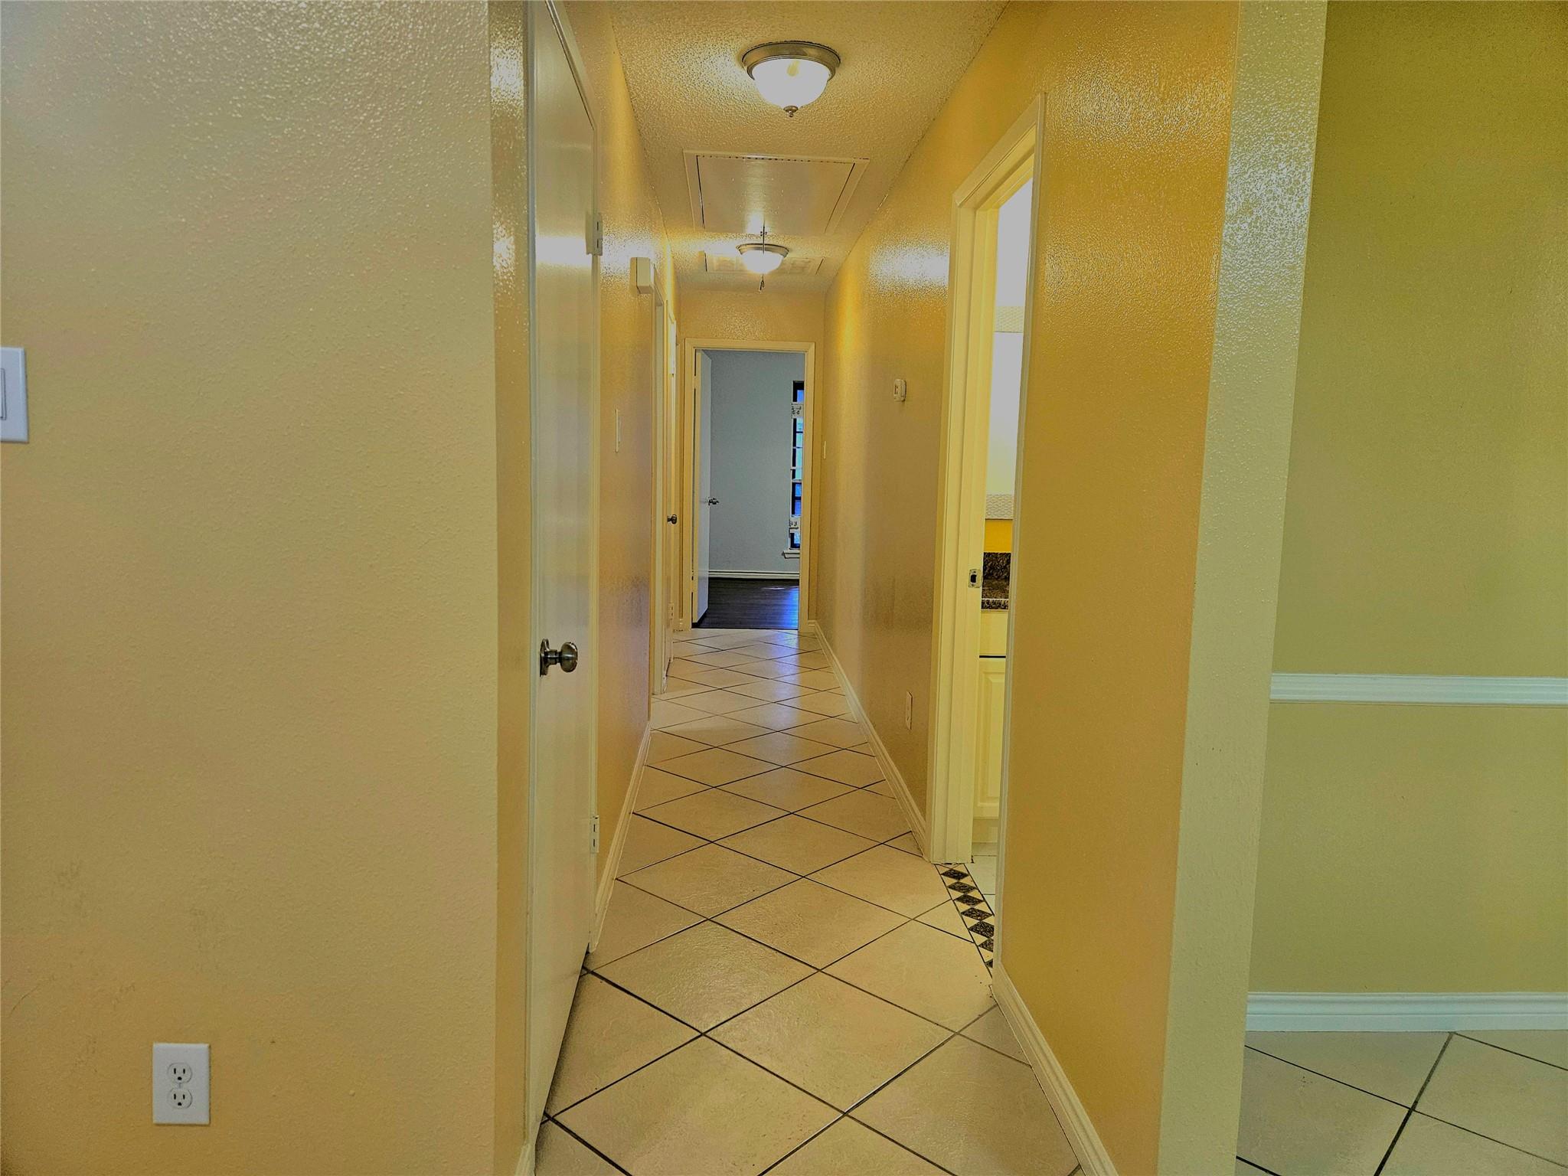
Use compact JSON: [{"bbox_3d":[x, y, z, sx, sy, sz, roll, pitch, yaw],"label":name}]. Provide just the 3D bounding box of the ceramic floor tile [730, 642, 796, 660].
[{"bbox_3d":[-0.121,0.425,6.905,0.400,0.010,0.400,8,10,42],"label":"ceramic floor tile"}]

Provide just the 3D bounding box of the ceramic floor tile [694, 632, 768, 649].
[{"bbox_3d":[-0.422,0.383,7.175,0.400,0.010,0.400,8,10,42],"label":"ceramic floor tile"}]

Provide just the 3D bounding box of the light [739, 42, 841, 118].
[{"bbox_3d":[0.021,-1.473,3.074,0.300,0.153,0.300,1,7,-3],"label":"light"}]

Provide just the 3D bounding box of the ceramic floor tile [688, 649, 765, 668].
[{"bbox_3d":[-0.394,0.457,6.605,0.400,0.010,0.400,8,10,42],"label":"ceramic floor tile"}]

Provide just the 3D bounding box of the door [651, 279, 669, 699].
[{"bbox_3d":[-0.652,-0.399,5.196,0.045,2.030,0.740,1,7,-3],"label":"door"}]

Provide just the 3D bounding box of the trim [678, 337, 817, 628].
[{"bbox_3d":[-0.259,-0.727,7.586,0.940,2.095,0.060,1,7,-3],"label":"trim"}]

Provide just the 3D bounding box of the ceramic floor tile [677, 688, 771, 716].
[{"bbox_3d":[-0.337,0.603,5.466,0.400,0.010,0.400,8,10,42],"label":"ceramic floor tile"}]

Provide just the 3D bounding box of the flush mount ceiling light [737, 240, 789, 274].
[{"bbox_3d":[-0.119,-1.839,5.891,0.300,0.145,0.300,1,7,-3],"label":"flush mount ceiling light"}]

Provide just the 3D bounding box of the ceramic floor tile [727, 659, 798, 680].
[{"bbox_3d":[-0.093,0.498,6.335,0.400,0.010,0.400,8,10,42],"label":"ceramic floor tile"}]

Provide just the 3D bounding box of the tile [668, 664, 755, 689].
[{"bbox_3d":[-0.365,0.530,6.036,0.400,0.010,0.400,8,10,42],"label":"tile"}]

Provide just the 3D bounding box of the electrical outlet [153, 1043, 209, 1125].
[{"bbox_3d":[-0.872,0.719,1.508,0.077,0.121,0.008,1,7,-3],"label":"electrical outlet"}]

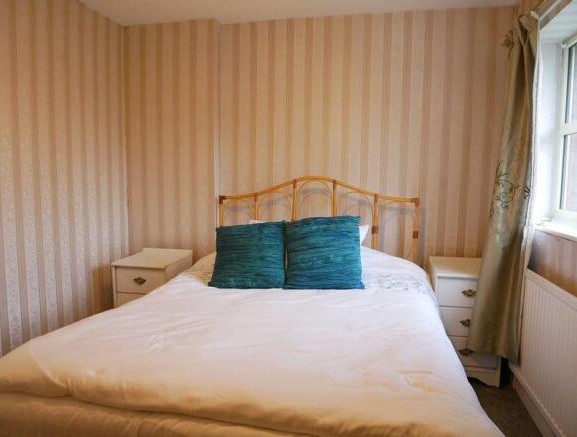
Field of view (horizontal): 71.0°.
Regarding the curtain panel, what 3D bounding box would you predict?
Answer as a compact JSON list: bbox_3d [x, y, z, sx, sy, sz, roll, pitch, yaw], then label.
[{"bbox_3d":[1.204,-0.151,2.312,0.253,1.883,0.395,2,6,12],"label":"curtain panel"}]

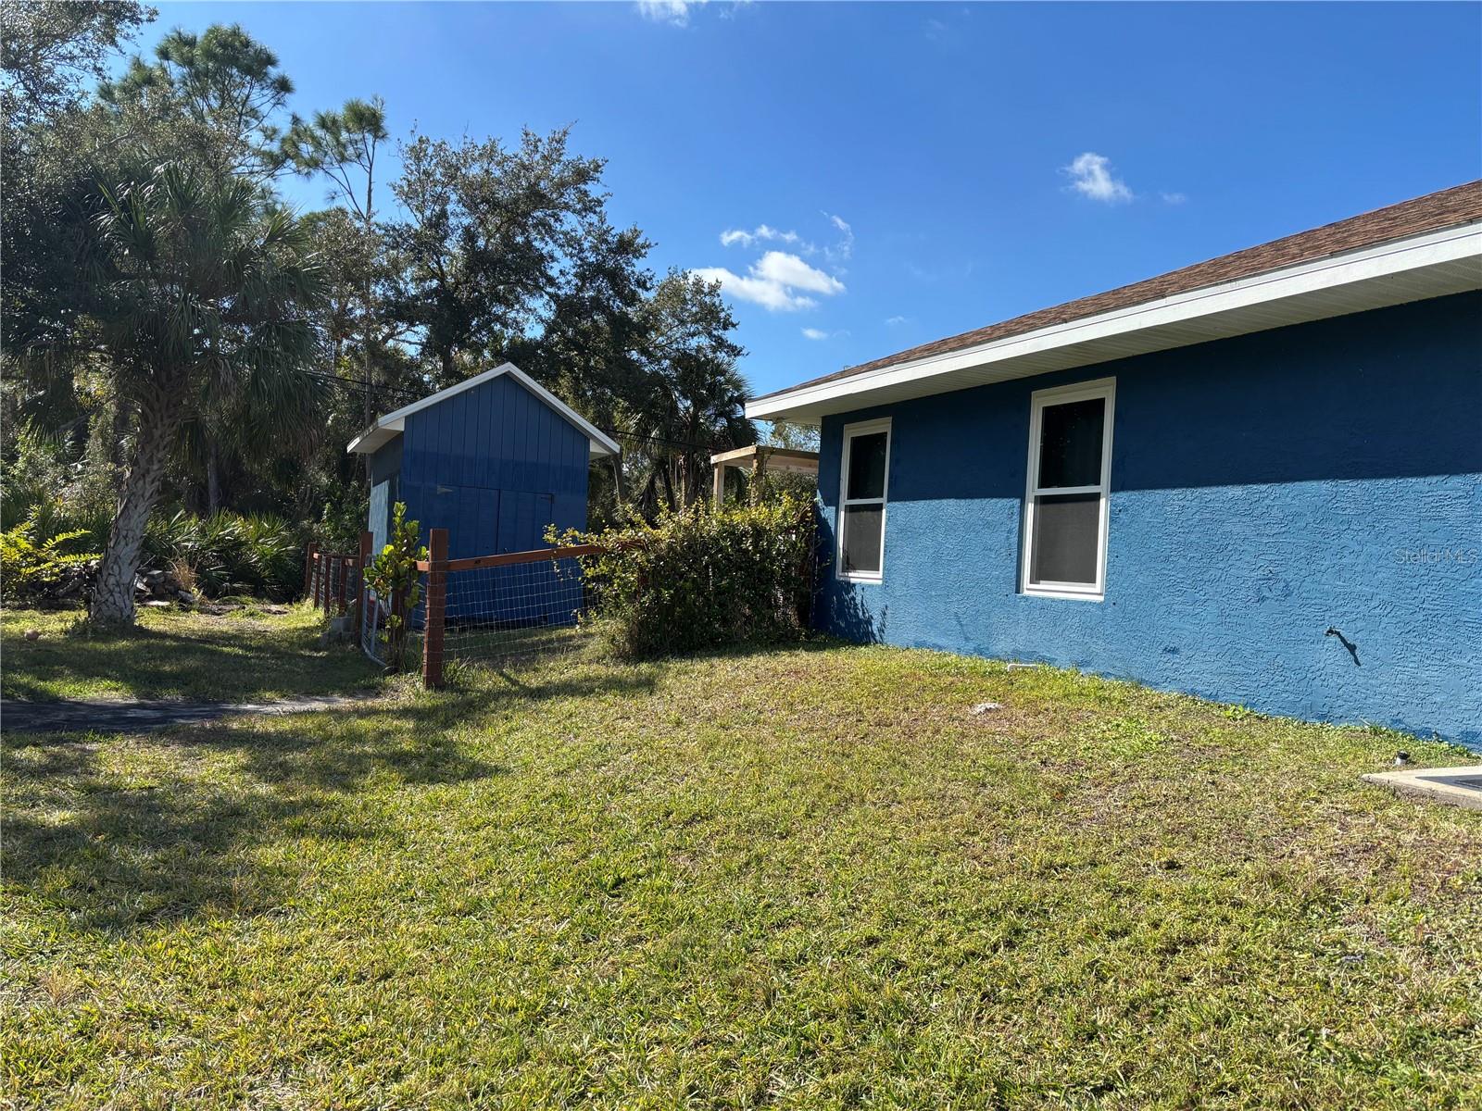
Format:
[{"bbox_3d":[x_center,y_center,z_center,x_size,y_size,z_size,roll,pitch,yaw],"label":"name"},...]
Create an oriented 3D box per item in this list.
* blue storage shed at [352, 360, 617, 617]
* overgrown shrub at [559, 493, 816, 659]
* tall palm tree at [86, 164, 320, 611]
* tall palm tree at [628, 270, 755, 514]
[{"bbox_3d":[-4.976,-1.010,20.461,3.880,4.320,5.600,4,0,-24],"label":"blue storage shed"},{"bbox_3d":[-0.434,0.205,11.256,2.500,1.700,1.100,4,0,-24],"label":"overgrown shrub"},{"bbox_3d":[-7.264,-2.191,15.100,3.000,6.200,3.000,4,0,-24],"label":"tall palm tree"},{"bbox_3d":[-1.282,-2.770,26.500,2.900,8.100,2.900,4,0,-24],"label":"tall palm tree"}]

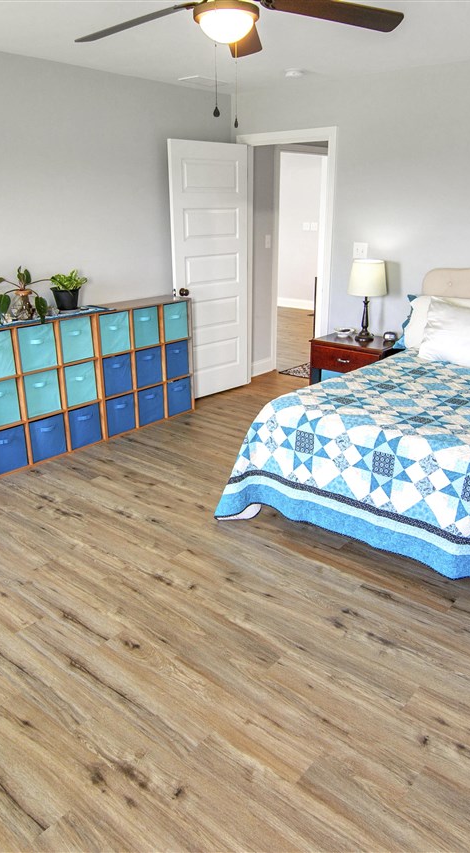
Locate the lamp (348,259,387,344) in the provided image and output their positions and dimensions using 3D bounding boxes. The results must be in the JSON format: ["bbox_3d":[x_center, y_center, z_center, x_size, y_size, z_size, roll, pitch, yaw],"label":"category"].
[{"bbox_3d":[1.017,-0.966,4.356,0.302,0.598,0.302,17,27,37],"label":"lamp"}]

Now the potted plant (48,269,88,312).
[{"bbox_3d":[-1.178,-0.943,3.995,0.208,0.281,0.229,17,27,37],"label":"potted plant"}]

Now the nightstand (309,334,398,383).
[{"bbox_3d":[0.955,-0.336,4.500,0.599,0.679,0.427,17,27,37],"label":"nightstand"}]

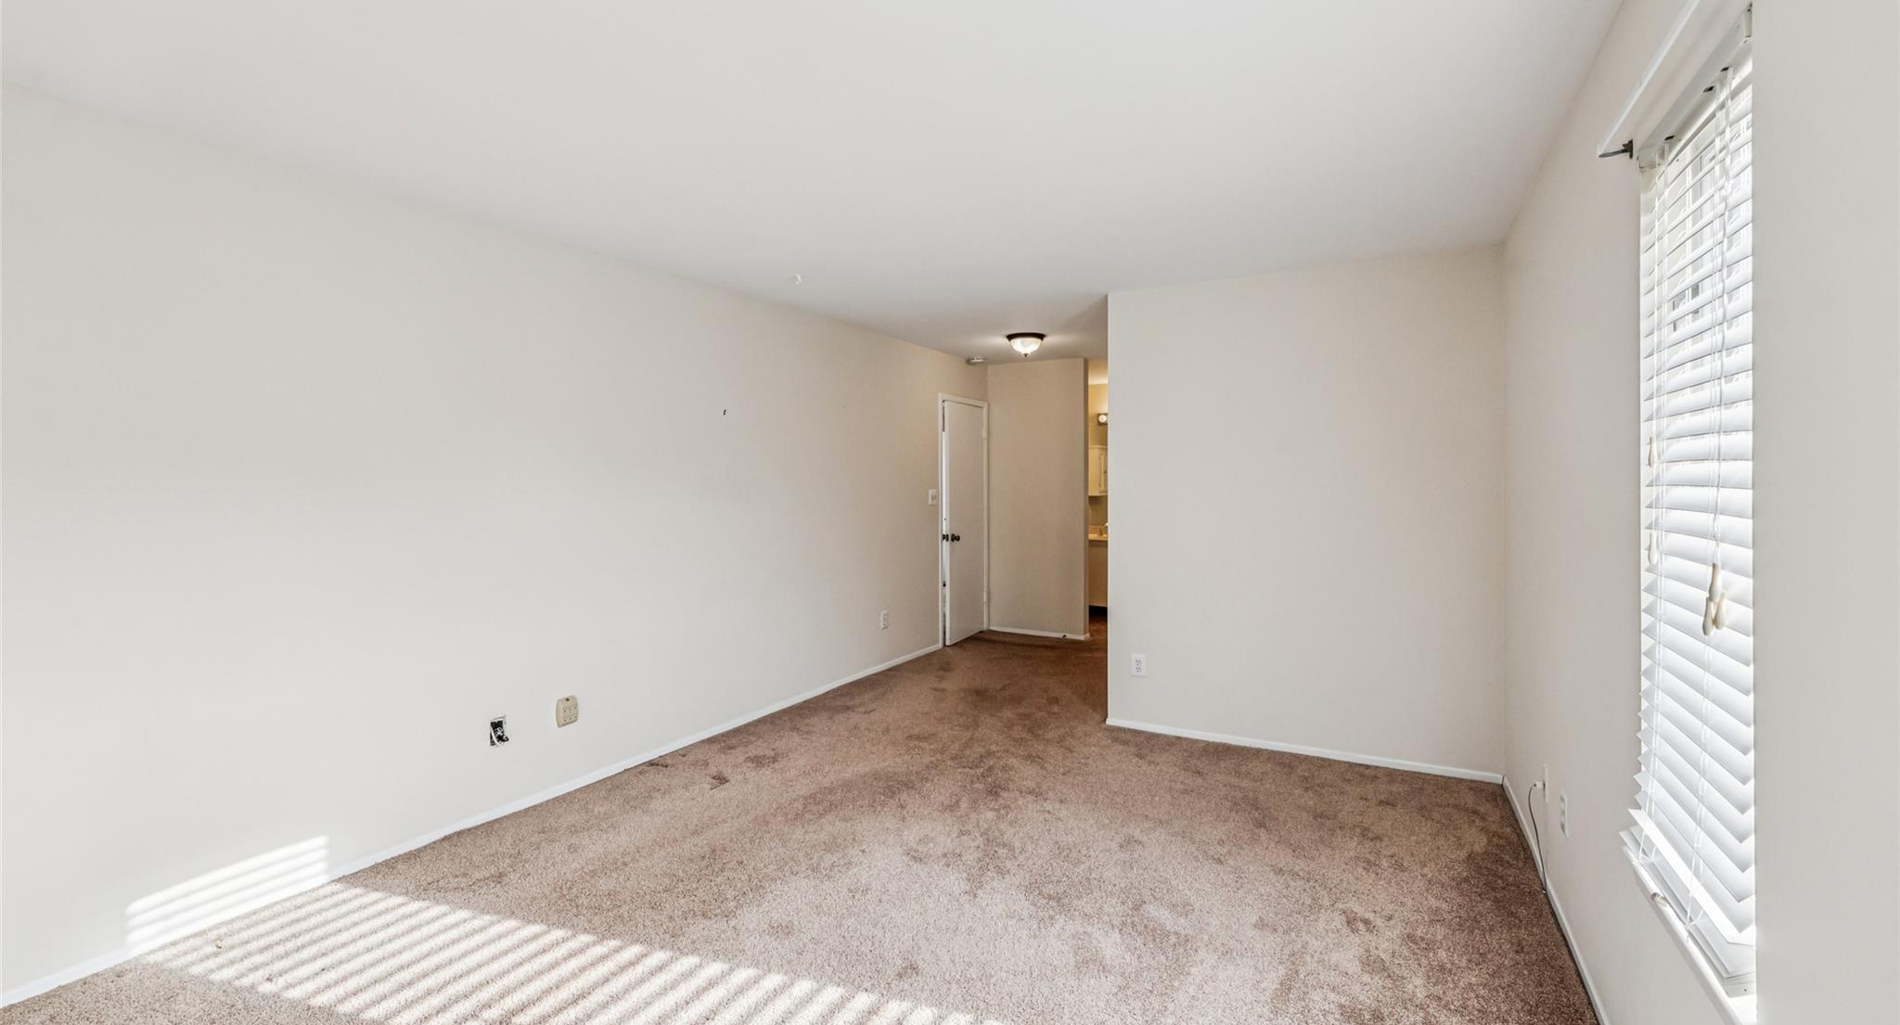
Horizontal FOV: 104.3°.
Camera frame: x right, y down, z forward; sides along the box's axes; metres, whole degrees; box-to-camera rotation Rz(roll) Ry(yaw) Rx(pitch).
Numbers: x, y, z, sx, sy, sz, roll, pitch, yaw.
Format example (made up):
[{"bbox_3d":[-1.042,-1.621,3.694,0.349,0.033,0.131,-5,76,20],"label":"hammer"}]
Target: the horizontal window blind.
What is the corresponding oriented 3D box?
[{"bbox_3d":[1.318,-0.005,1.300,0.070,1.430,0.560,1,2,31],"label":"horizontal window blind"}]

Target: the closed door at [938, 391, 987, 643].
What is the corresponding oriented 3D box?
[{"bbox_3d":[0.153,0.056,6.470,0.060,2.060,0.800,1,2,28],"label":"closed door"}]

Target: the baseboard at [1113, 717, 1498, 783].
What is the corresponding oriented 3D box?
[{"bbox_3d":[1.685,1.193,3.750,1.815,0.048,0.016,1,2,29],"label":"baseboard"}]

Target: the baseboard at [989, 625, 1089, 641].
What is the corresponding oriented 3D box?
[{"bbox_3d":[0.790,1.084,6.620,0.940,0.048,0.016,1,2,27],"label":"baseboard"}]

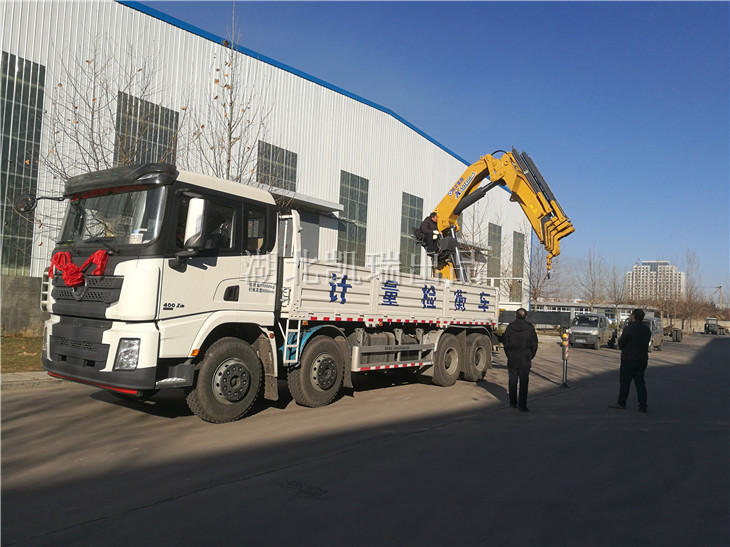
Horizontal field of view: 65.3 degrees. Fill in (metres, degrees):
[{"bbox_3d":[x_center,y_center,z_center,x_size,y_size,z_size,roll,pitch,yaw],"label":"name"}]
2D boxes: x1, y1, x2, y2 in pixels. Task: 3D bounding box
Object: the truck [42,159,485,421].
[{"bbox_3d":[-0.586,0.651,10.958,2.580,3.160,9.650,-1,-5,37],"label":"truck"}]

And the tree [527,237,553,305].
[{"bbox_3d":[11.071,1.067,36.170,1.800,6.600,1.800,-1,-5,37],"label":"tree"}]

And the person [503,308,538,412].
[{"bbox_3d":[2.604,1.444,9.500,0.570,1.700,0.380,2,-4,10],"label":"person"}]

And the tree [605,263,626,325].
[{"bbox_3d":[15.465,1.968,35.000,1.500,5.300,1.500,0,-5,30],"label":"tree"}]

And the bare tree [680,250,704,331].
[{"bbox_3d":[43.153,2.438,75.000,3.300,11.000,3.300,0,-5,30],"label":"bare tree"}]

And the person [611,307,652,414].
[{"bbox_3d":[4.533,1.483,9.700,0.570,1.740,0.500,4,-4,-20],"label":"person"}]

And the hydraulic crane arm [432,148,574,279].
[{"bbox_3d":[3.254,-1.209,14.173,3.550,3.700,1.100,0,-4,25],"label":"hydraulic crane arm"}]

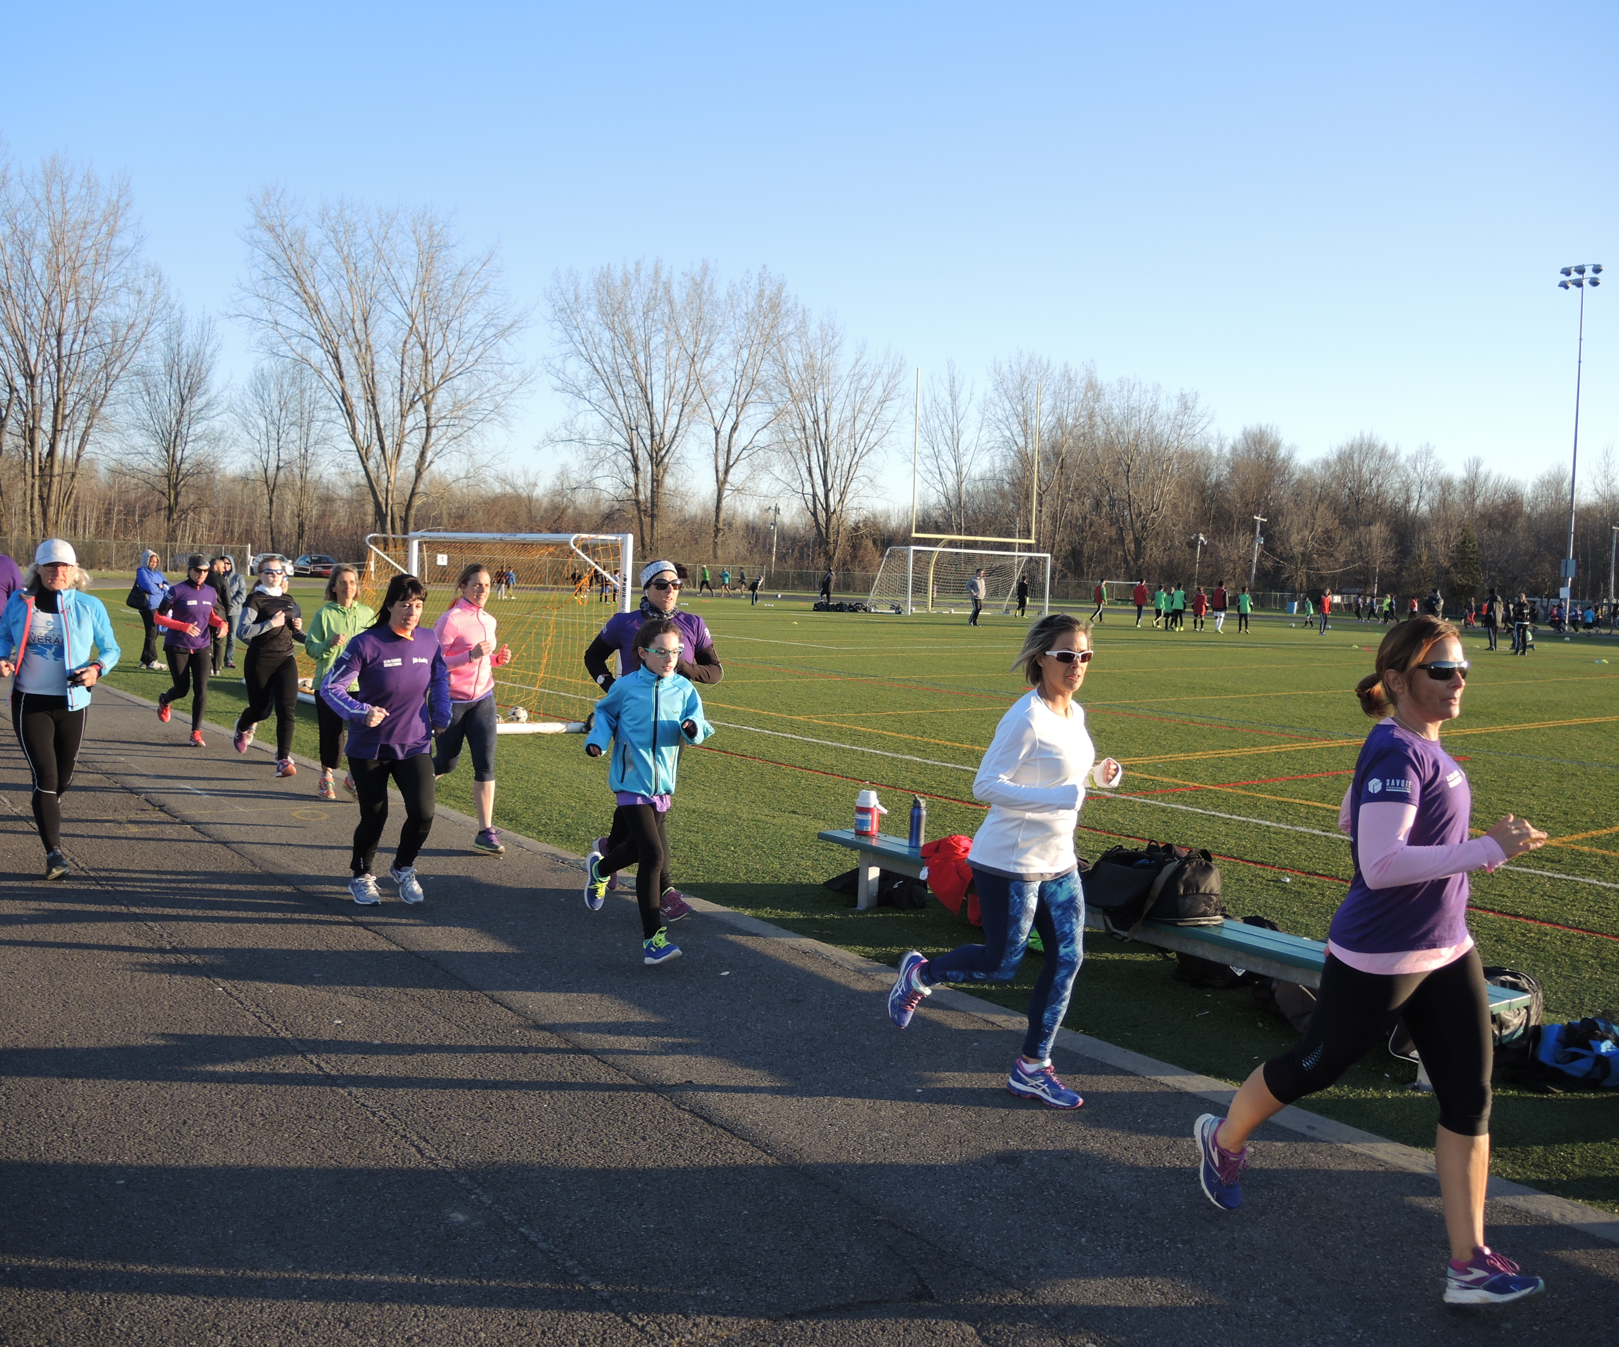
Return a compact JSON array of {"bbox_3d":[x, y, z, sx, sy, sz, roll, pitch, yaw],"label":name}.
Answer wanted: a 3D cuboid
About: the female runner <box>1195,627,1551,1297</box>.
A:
[{"bbox_3d":[1.399,0.680,3.610,0.850,1.637,0.520,6,6,42],"label":"female runner"}]

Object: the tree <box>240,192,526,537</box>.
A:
[{"bbox_3d":[-25.421,-17.446,87.190,17.423,23.266,16.552,2,4,0],"label":"tree"}]

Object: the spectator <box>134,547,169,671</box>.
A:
[{"bbox_3d":[-8.955,-0.861,19.769,0.420,1.614,0.500,4,5,28],"label":"spectator"}]

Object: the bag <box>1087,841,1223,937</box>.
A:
[{"bbox_3d":[1.435,0.876,6.256,0.330,0.300,0.680,-1,5,-39],"label":"bag"}]

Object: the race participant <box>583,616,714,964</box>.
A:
[{"bbox_3d":[-0.703,0.488,6.306,0.500,1.465,0.650,-1,5,-36],"label":"race participant"}]

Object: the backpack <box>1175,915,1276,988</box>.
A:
[{"bbox_3d":[1.931,1.251,6.577,0.320,0.280,0.430,-1,5,-39],"label":"backpack"}]

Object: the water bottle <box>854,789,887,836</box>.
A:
[{"bbox_3d":[0.333,0.744,7.823,0.175,0.240,0.130,2,4,2],"label":"water bottle"}]

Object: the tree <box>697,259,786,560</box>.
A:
[{"bbox_3d":[-4.729,-17.521,104.169,6.693,22.818,6.693,2,4,0],"label":"tree"}]

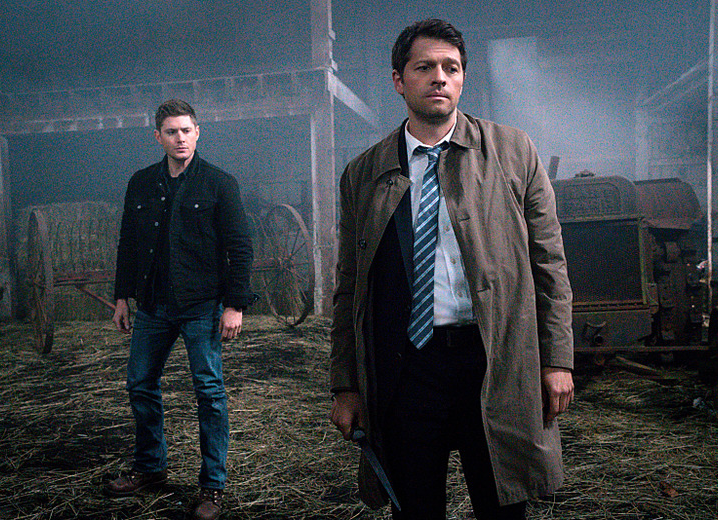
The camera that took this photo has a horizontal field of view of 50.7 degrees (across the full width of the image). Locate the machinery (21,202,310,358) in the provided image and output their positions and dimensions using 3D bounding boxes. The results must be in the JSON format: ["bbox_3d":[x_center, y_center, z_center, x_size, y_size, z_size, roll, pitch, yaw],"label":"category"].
[{"bbox_3d":[-1.930,0.130,7.850,2.650,1.380,1.500,-3,4,-29],"label":"machinery"}]

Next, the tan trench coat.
[{"bbox_3d":[0.262,0.130,2.060,0.620,1.030,0.400,0,4,15],"label":"tan trench coat"}]

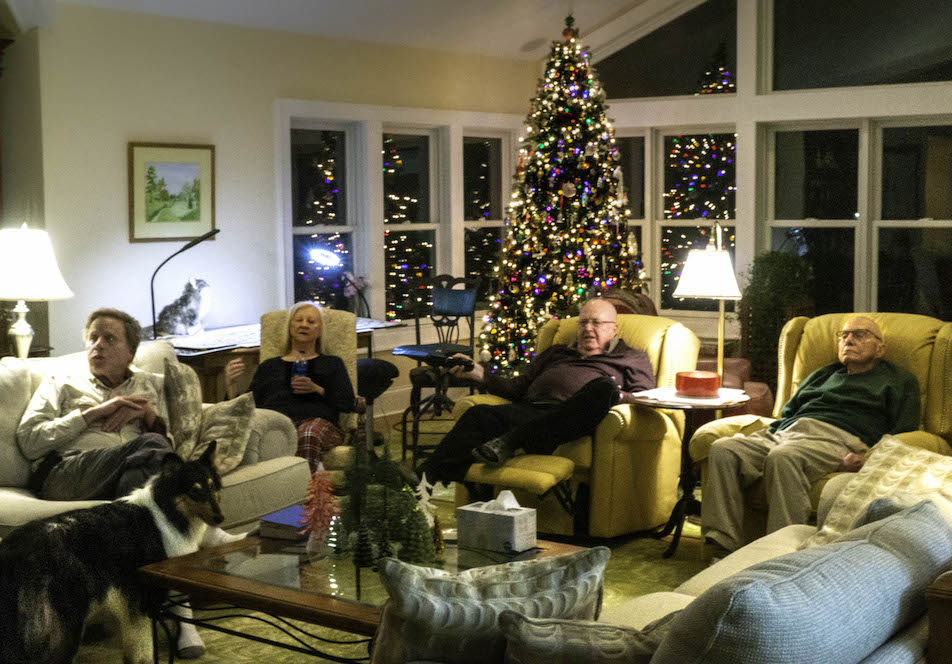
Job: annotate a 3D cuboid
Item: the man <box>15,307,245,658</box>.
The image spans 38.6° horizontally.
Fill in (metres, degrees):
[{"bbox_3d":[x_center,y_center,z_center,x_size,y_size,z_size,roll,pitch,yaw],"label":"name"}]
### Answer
[{"bbox_3d":[-1.173,0.520,4.736,0.680,1.190,0.880,-4,7,-32],"label":"man"}]

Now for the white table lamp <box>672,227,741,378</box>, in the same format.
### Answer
[{"bbox_3d":[1.164,0.164,6.852,0.360,1.446,0.370,3,7,30],"label":"white table lamp"}]

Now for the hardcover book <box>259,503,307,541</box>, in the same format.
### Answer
[{"bbox_3d":[-0.570,0.635,4.513,0.180,0.048,0.226,3,7,31],"label":"hardcover book"}]

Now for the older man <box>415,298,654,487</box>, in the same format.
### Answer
[{"bbox_3d":[0.282,0.253,6.187,0.700,0.745,1.220,3,7,33],"label":"older man"}]

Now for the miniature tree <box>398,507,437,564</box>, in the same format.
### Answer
[{"bbox_3d":[-0.184,0.634,4.274,0.117,0.173,0.117,0,6,0],"label":"miniature tree"}]

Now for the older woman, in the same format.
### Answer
[{"bbox_3d":[-0.925,0.386,6.853,0.640,1.030,0.880,-1,6,-9],"label":"older woman"}]

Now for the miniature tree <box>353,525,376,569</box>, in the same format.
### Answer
[{"bbox_3d":[-0.344,0.662,4.211,0.070,0.133,0.070,0,6,0],"label":"miniature tree"}]

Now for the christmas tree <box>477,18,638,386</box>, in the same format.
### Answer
[{"bbox_3d":[0.631,-0.801,9.588,1.240,2.825,1.240,0,6,0],"label":"christmas tree"}]

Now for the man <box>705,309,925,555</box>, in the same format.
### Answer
[{"bbox_3d":[1.487,0.454,5.996,0.620,1.030,0.880,4,8,40],"label":"man"}]

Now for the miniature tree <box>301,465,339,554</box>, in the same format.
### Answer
[{"bbox_3d":[-0.490,0.550,4.231,0.115,0.273,0.115,0,6,0],"label":"miniature tree"}]

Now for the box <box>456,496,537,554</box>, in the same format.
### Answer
[{"bbox_3d":[0.070,0.640,4.438,0.223,0.124,0.123,4,7,35],"label":"box"}]

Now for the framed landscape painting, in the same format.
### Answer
[{"bbox_3d":[-1.819,-0.836,8.182,0.030,0.586,0.655,4,7,38],"label":"framed landscape painting"}]

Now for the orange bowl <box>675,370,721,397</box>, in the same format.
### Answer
[{"bbox_3d":[1.028,0.240,6.306,0.205,0.092,0.205,0,6,0],"label":"orange bowl"}]

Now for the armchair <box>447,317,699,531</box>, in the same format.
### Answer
[{"bbox_3d":[0.428,0.430,6.556,0.880,0.980,1.280,4,7,37],"label":"armchair"}]

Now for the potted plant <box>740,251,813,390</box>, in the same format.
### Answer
[{"bbox_3d":[1.881,0.048,8.548,0.460,1.120,0.460,4,7,35],"label":"potted plant"}]

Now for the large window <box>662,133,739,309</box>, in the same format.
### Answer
[{"bbox_3d":[1.664,-0.813,10.156,0.700,1.360,0.080,4,8,40],"label":"large window"}]

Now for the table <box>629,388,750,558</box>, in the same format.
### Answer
[{"bbox_3d":[0.954,0.632,6.094,0.545,0.665,0.545,0,6,0],"label":"table"}]

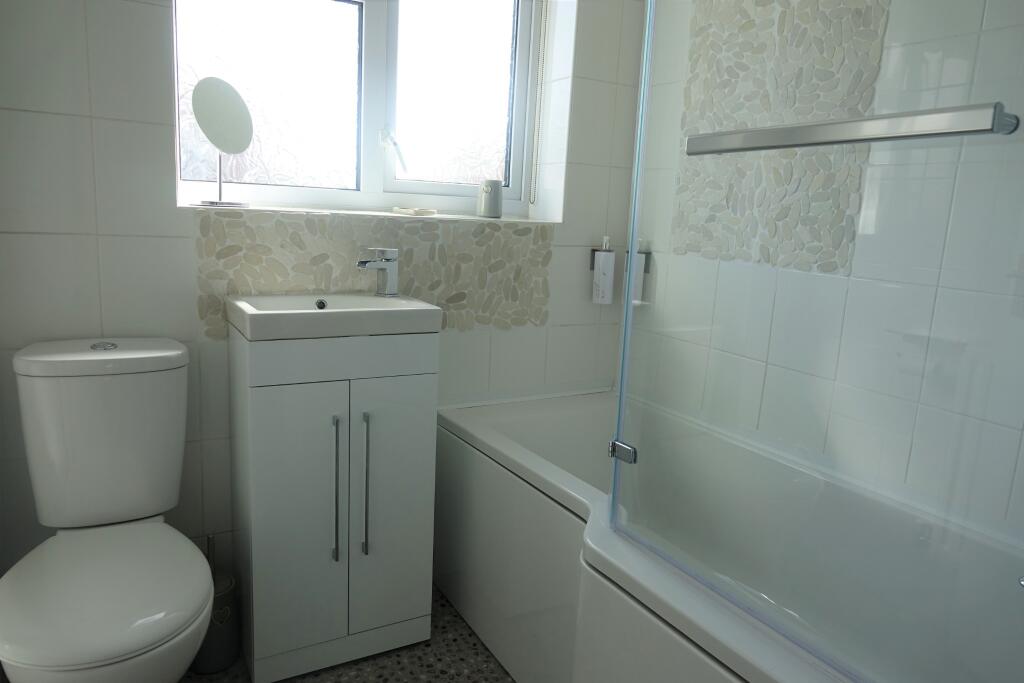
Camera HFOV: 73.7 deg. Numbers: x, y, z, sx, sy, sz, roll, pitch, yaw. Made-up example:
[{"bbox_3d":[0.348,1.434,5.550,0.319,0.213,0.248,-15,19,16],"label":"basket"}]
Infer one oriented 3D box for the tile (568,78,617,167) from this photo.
[{"bbox_3d":[0.233,-0.674,2.109,0.200,0.250,0.010,-3,13,-30],"label":"tile"}]

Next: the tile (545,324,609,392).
[{"bbox_3d":[0.193,0.069,2.253,0.200,0.250,0.010,-3,13,-30],"label":"tile"}]

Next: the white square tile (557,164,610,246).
[{"bbox_3d":[0.220,-0.426,2.157,0.200,0.250,0.010,-3,13,-30],"label":"white square tile"}]

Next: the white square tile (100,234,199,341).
[{"bbox_3d":[-0.846,-0.118,1.601,0.200,0.250,0.010,-3,13,-30],"label":"white square tile"}]

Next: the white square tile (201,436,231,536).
[{"bbox_3d":[-0.697,0.367,1.798,0.200,0.250,0.010,-3,13,-30],"label":"white square tile"}]

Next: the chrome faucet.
[{"bbox_3d":[-0.352,-0.180,1.800,0.043,0.125,0.108,12,14,38],"label":"chrome faucet"}]

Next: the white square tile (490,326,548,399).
[{"bbox_3d":[0.018,0.079,2.152,0.200,0.250,0.010,-3,13,-30],"label":"white square tile"}]

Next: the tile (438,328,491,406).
[{"bbox_3d":[-0.158,0.089,2.052,0.200,0.250,0.010,-3,13,-30],"label":"tile"}]

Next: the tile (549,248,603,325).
[{"bbox_3d":[0.206,-0.179,2.205,0.200,0.250,0.010,-3,13,-30],"label":"tile"}]

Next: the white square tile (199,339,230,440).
[{"bbox_3d":[-0.684,0.119,1.750,0.200,0.250,0.010,-3,13,-30],"label":"white square tile"}]

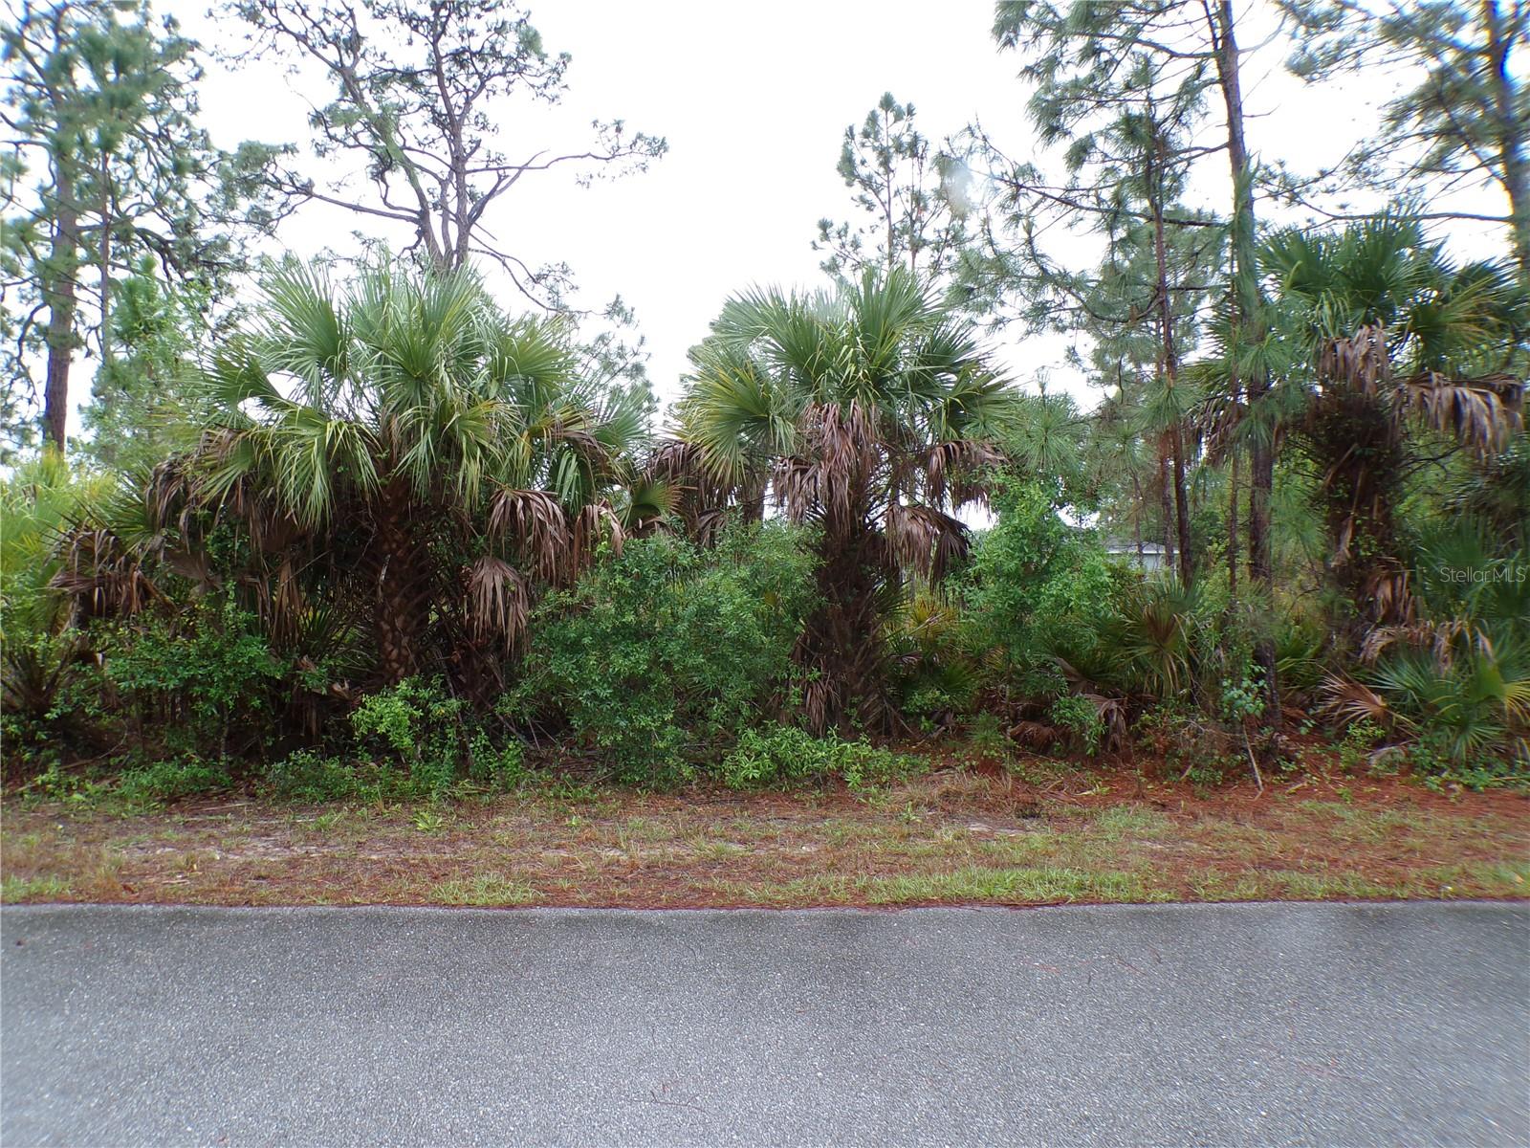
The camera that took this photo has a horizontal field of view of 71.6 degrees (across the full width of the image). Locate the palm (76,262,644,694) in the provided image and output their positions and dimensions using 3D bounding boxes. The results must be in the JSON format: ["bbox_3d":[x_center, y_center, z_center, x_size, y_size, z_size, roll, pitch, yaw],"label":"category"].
[{"bbox_3d":[-3.967,-0.861,10.400,5.300,4.350,4.000,0,0,0],"label":"palm"}]

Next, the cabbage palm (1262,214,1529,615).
[{"bbox_3d":[6.476,-1.283,11.000,2.900,4.700,2.800,0,0,0],"label":"cabbage palm"}]

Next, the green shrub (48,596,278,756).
[{"bbox_3d":[-5.347,0.915,9.500,2.050,1.450,1.300,0,0,0],"label":"green shrub"}]

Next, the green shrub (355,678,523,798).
[{"bbox_3d":[-2.619,1.298,8.500,1.370,0.950,0.950,0,0,0],"label":"green shrub"}]

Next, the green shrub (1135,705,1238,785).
[{"bbox_3d":[3.535,1.429,8.900,0.860,0.660,0.700,0,0,0],"label":"green shrub"}]

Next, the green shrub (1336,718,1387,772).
[{"bbox_3d":[5.111,1.461,9.100,0.440,0.460,0.400,0,0,0],"label":"green shrub"}]

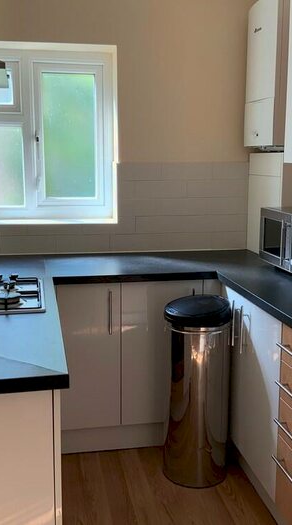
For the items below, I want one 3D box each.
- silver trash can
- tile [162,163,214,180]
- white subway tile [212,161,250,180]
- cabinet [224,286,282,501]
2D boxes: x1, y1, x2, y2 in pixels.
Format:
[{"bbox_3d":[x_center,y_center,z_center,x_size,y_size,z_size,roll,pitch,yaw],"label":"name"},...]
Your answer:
[{"bbox_3d":[0.232,0.575,2.656,0.300,0.800,0.300,0,10,0],"label":"silver trash can"},{"bbox_3d":[0.239,-0.523,3.338,0.300,0.100,0.010,-2,11,-11],"label":"tile"},{"bbox_3d":[0.485,-0.524,3.342,0.208,0.100,0.010,-2,10,-9],"label":"white subway tile"},{"bbox_3d":[0.717,0.496,2.591,0.570,0.720,0.640,-2,11,-11],"label":"cabinet"}]

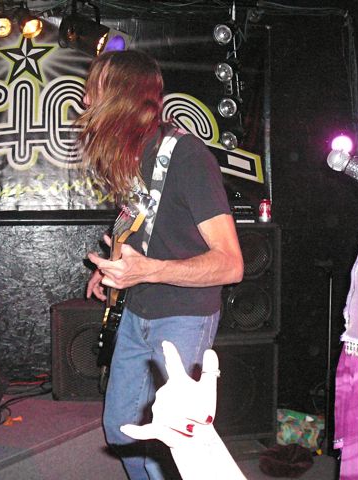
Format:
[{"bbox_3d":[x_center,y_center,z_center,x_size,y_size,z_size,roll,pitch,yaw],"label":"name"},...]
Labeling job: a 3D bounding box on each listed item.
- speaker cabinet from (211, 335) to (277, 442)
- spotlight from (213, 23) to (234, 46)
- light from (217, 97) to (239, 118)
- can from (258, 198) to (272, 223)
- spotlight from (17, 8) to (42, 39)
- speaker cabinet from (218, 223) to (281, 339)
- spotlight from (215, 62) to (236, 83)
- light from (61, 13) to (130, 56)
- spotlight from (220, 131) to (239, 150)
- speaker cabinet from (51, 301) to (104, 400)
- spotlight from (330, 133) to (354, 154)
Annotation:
[{"bbox_3d":[0.197,0.796,3.675,0.610,0.560,0.420,-1,6,-10],"label":"speaker cabinet"},{"bbox_3d":[0.300,-1.277,3.962,0.130,0.130,0.160,2,30,26],"label":"spotlight"},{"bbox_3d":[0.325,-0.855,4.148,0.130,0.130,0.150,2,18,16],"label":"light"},{"bbox_3d":[0.448,-0.150,3.380,0.066,0.122,0.066,0,4,0],"label":"can"},{"bbox_3d":[-0.966,-1.373,4.148,0.130,0.130,0.180,-3,27,-32],"label":"spotlight"},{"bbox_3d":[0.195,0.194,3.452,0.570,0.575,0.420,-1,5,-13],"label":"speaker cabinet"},{"bbox_3d":[0.322,-1.058,3.986,0.130,0.130,0.160,3,33,33],"label":"spotlight"},{"bbox_3d":[-0.465,-1.121,3.600,0.320,0.190,0.190,21,4,-2],"label":"light"},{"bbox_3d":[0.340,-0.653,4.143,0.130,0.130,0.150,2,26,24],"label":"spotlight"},{"bbox_3d":[-0.528,0.701,4.184,0.540,0.560,0.360,0,6,-2],"label":"speaker cabinet"},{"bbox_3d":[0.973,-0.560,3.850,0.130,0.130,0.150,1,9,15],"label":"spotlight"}]

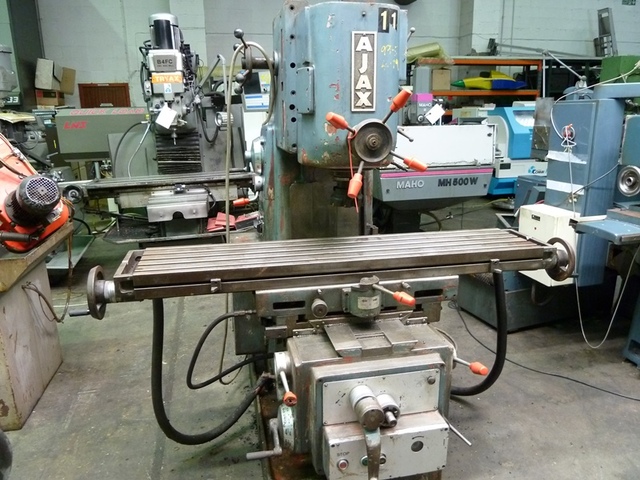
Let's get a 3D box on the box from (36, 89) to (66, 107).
[{"bbox_3d":[-3.916,-2.056,6.691,0.310,0.240,0.290,-4,15,-12],"label":"box"}]

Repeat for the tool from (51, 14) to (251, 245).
[{"bbox_3d":[-1.528,-0.872,4.521,1.620,2.300,1.400,-7,15,-23],"label":"tool"}]

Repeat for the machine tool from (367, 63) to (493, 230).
[{"bbox_3d":[1.151,-1.065,5.716,1.320,2.040,1.400,-5,15,-15],"label":"machine tool"}]

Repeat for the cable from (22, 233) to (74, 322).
[{"bbox_3d":[-1.550,0.213,2.629,0.120,0.430,0.520,-4,15,-13],"label":"cable"}]

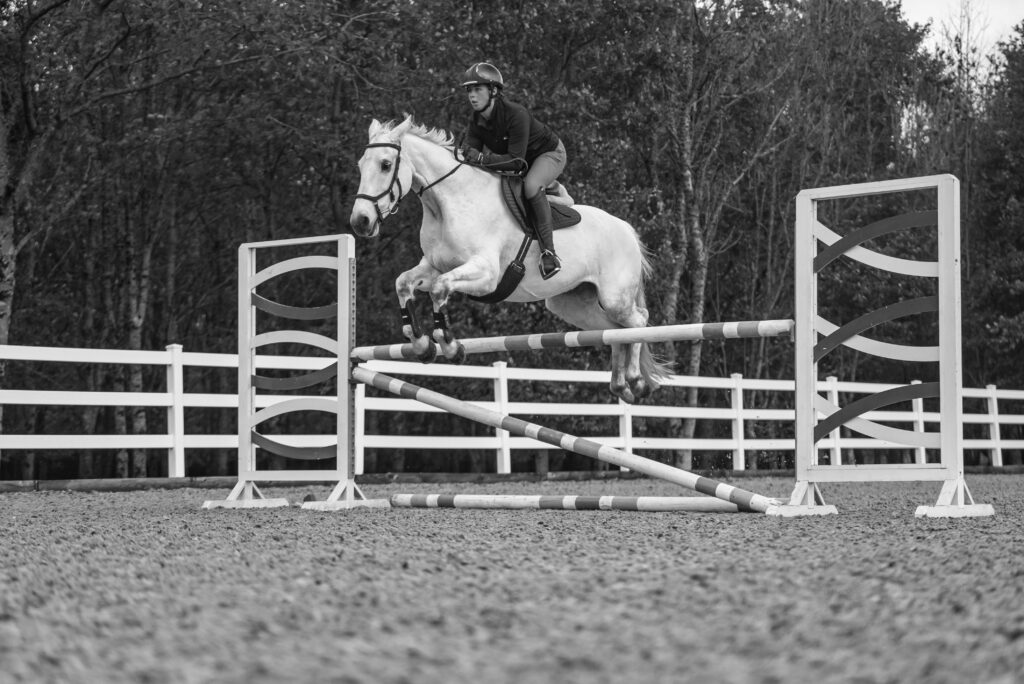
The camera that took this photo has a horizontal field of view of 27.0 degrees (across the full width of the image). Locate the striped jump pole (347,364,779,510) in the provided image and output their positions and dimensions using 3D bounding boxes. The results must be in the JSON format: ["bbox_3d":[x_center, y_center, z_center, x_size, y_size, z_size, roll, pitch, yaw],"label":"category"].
[{"bbox_3d":[0.220,0.588,13.390,3.494,0.093,0.093,16,8,40],"label":"striped jump pole"}]

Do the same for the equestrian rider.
[{"bbox_3d":[0.007,-1.036,13.371,0.800,1.330,0.600,3,-4,-40],"label":"equestrian rider"}]

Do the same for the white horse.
[{"bbox_3d":[0.049,-0.469,13.376,2.520,1.680,0.630,3,-4,-40],"label":"white horse"}]

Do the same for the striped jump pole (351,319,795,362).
[{"bbox_3d":[0.266,-0.001,13.429,3.533,0.093,0.093,-4,-5,40],"label":"striped jump pole"}]

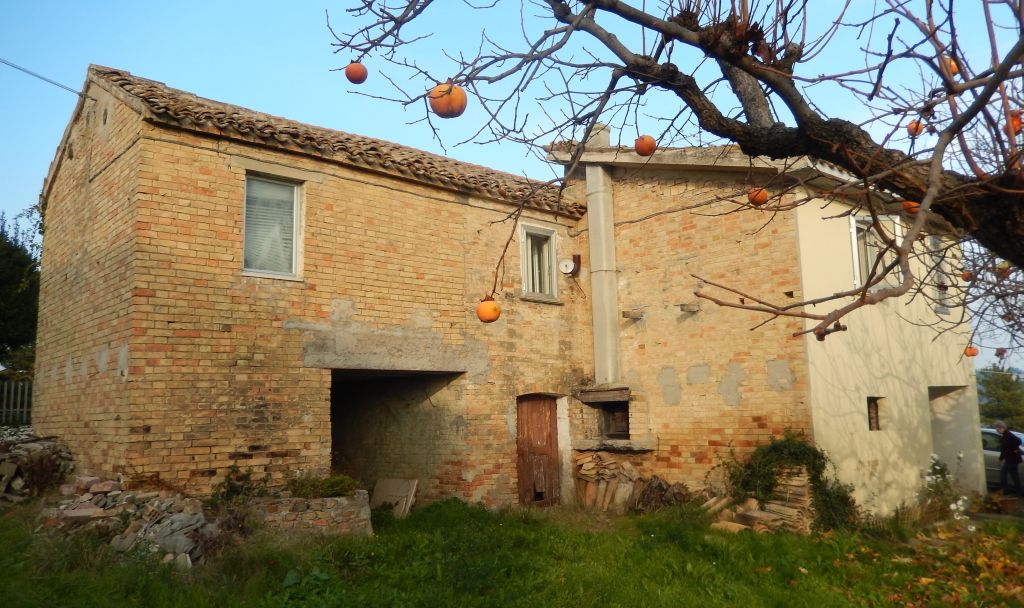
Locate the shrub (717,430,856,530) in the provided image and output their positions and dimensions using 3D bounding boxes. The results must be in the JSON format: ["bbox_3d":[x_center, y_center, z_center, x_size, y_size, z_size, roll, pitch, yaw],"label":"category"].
[{"bbox_3d":[3.630,2.326,9.744,1.050,1.200,1.500,5,-10,-41],"label":"shrub"}]

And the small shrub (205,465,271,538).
[{"bbox_3d":[-3.314,2.372,8.928,0.680,0.860,0.560,5,-10,-41],"label":"small shrub"}]

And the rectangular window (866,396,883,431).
[{"bbox_3d":[5.527,1.679,11.368,0.440,0.500,0.150,5,-10,-41],"label":"rectangular window"}]

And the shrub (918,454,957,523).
[{"bbox_3d":[6.573,2.835,11.424,0.500,1.000,0.480,5,-10,-41],"label":"shrub"}]

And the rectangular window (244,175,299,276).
[{"bbox_3d":[-3.206,-1.008,9.860,0.800,1.330,0.120,5,-10,-41],"label":"rectangular window"}]

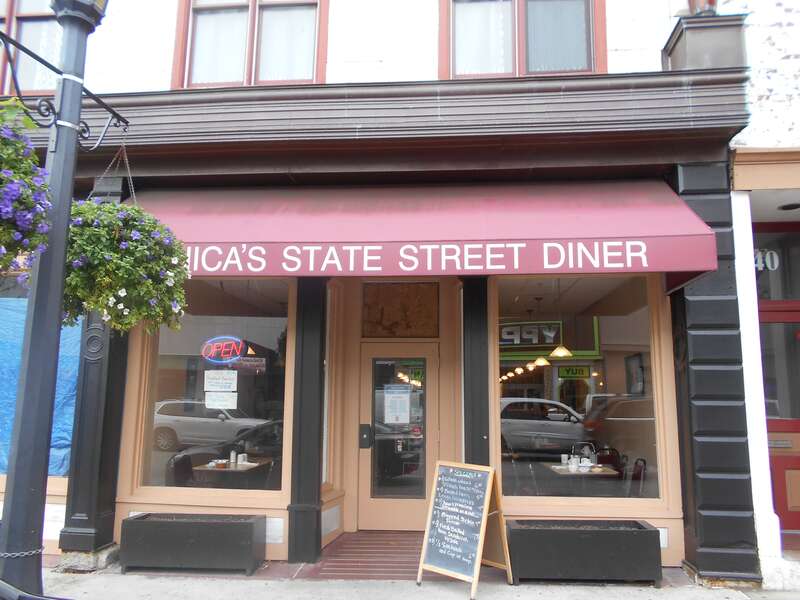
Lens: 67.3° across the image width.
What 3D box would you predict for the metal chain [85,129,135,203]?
[{"bbox_3d":[-1.854,-0.878,3.927,0.290,0.500,0.290,0,-10,4],"label":"metal chain"}]

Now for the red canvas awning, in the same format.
[{"bbox_3d":[-0.123,-0.698,5.593,5.390,1.150,1.040,0,-10,4],"label":"red canvas awning"}]

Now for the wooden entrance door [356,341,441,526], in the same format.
[{"bbox_3d":[-0.008,1.547,6.926,0.910,2.120,0.050,0,-10,4],"label":"wooden entrance door"}]

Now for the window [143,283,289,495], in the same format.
[{"bbox_3d":[-1.825,0.813,6.042,1.370,2.070,0.080,0,-10,4],"label":"window"}]

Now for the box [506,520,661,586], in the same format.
[{"bbox_3d":[1.551,2.187,5.207,1.210,0.444,0.400,0,-10,4],"label":"box"}]

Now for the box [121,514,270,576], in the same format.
[{"bbox_3d":[-1.852,2.212,5.471,1.200,0.444,0.400,0,-10,4],"label":"box"}]

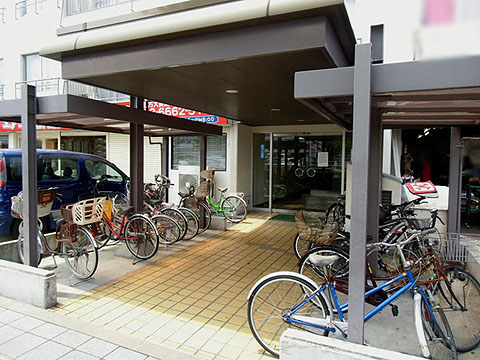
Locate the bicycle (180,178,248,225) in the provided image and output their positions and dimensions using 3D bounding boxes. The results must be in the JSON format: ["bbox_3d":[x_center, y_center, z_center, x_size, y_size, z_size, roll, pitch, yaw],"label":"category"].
[{"bbox_3d":[-0.619,0.512,8.145,1.750,1.030,0.550,2,4,18],"label":"bicycle"}]

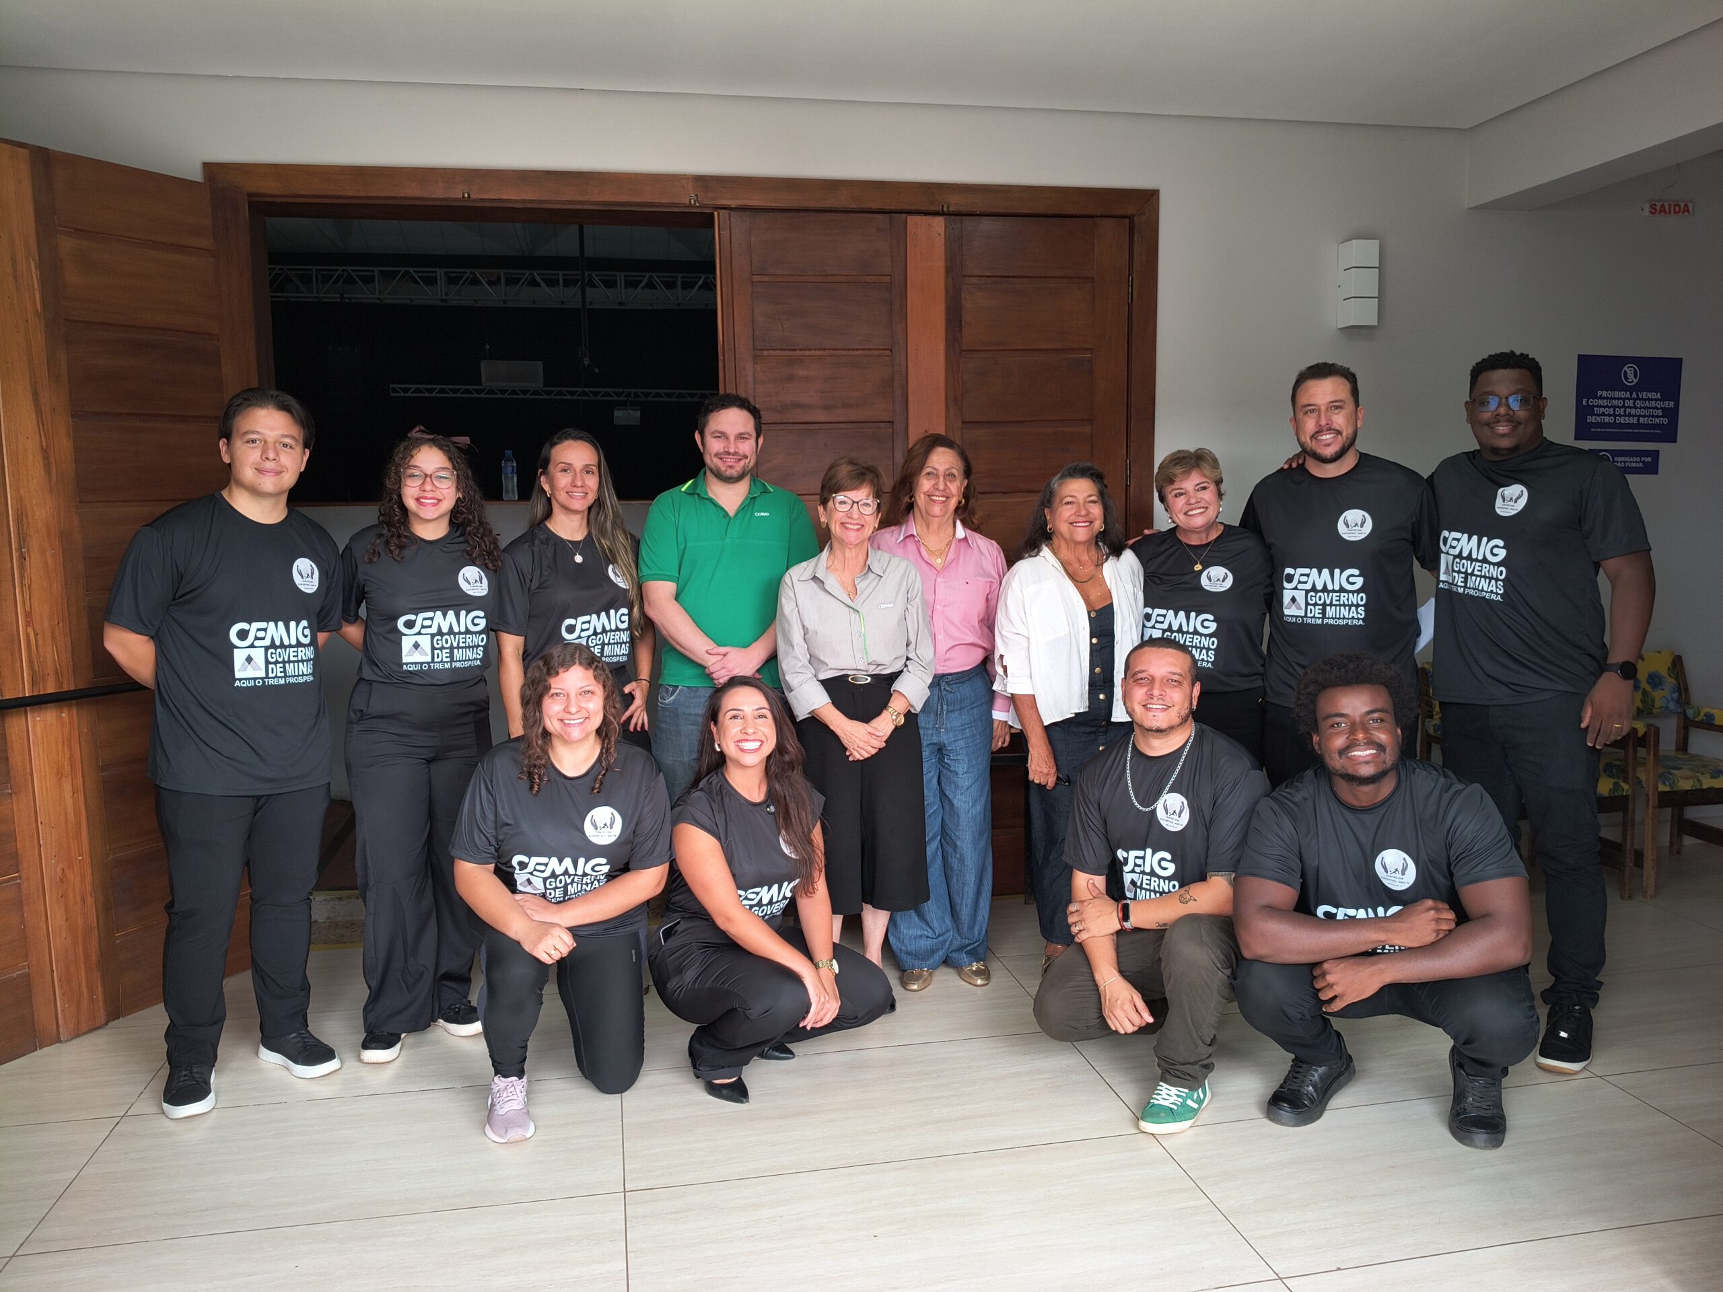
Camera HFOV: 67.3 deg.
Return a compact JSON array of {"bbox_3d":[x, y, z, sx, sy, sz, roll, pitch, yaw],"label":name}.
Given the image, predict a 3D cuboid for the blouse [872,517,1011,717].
[{"bbox_3d":[0.249,-0.088,3.962,0.430,0.620,0.270,0,6,5],"label":"blouse"}]

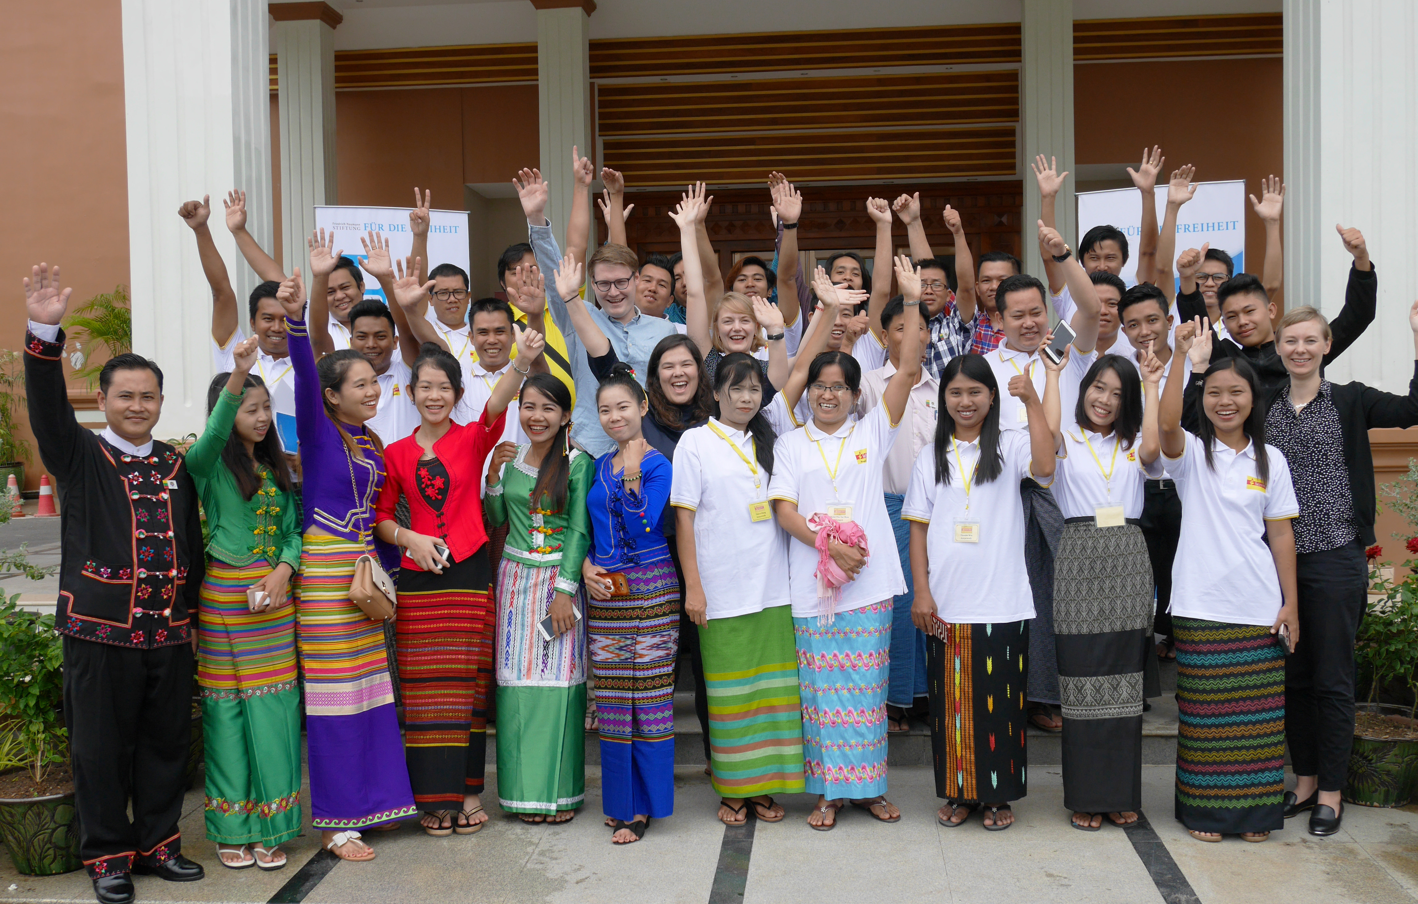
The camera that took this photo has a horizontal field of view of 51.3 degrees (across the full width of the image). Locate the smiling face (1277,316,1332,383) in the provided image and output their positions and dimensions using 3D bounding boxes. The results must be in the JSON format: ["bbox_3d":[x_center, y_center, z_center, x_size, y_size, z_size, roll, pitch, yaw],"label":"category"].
[{"bbox_3d":[1.951,-0.336,4.835,0.171,0.205,0.170,0,2,21],"label":"smiling face"}]

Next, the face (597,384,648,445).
[{"bbox_3d":[-0.282,-0.126,4.850,0.155,0.200,0.150,0,3,16],"label":"face"}]

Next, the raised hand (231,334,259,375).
[{"bbox_3d":[-1.439,-0.303,4.580,0.085,0.120,0.085,14,3,-11],"label":"raised hand"}]

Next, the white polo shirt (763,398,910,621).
[{"bbox_3d":[0.433,0.196,5.019,0.465,0.736,0.280,-1,2,3],"label":"white polo shirt"}]

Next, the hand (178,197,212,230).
[{"bbox_3d":[-1.884,-0.876,5.400,0.100,0.120,0.085,-9,3,-6],"label":"hand"}]

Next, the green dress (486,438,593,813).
[{"bbox_3d":[-0.593,0.618,5.127,0.368,1.263,0.310,-1,2,-5],"label":"green dress"}]

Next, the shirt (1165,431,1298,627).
[{"bbox_3d":[1.696,0.250,4.786,0.429,0.627,0.270,0,2,14],"label":"shirt"}]

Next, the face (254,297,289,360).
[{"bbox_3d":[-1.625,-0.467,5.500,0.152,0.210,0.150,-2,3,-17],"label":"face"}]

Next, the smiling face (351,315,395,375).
[{"bbox_3d":[-1.236,-0.391,5.430,0.155,0.205,0.150,-1,3,-9],"label":"smiling face"}]

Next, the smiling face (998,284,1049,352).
[{"bbox_3d":[1.158,-0.488,5.420,0.168,0.235,0.165,-8,3,-1],"label":"smiling face"}]

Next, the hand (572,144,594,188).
[{"bbox_3d":[-0.531,-1.203,6.200,0.095,0.180,0.075,-4,4,-6],"label":"hand"}]

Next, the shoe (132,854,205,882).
[{"bbox_3d":[-1.700,1.265,4.610,0.280,0.105,0.100,0,3,28],"label":"shoe"}]

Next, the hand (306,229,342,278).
[{"bbox_3d":[-1.433,-0.739,5.500,0.125,0.190,0.055,-3,3,-9],"label":"hand"}]

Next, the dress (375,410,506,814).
[{"bbox_3d":[-0.898,0.515,4.930,0.430,1.340,0.300,-2,4,-7],"label":"dress"}]

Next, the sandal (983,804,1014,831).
[{"bbox_3d":[0.951,1.193,4.880,0.095,0.060,0.245,0,4,10],"label":"sandal"}]

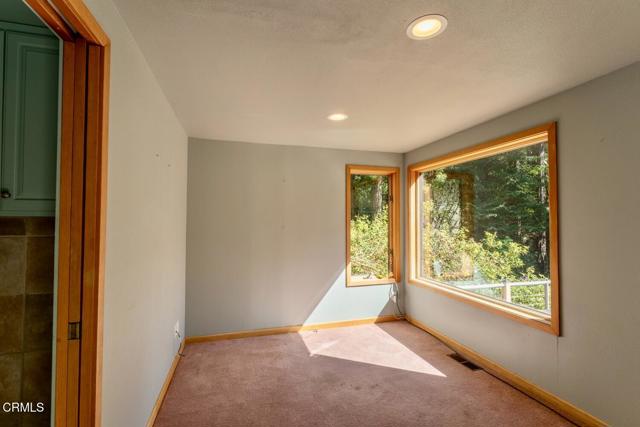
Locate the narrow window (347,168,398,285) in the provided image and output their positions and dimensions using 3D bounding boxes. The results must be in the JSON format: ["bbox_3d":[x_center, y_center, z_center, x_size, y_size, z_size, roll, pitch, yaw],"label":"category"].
[{"bbox_3d":[0.744,0.176,4.024,0.830,1.650,0.120,1,-1,-17],"label":"narrow window"}]

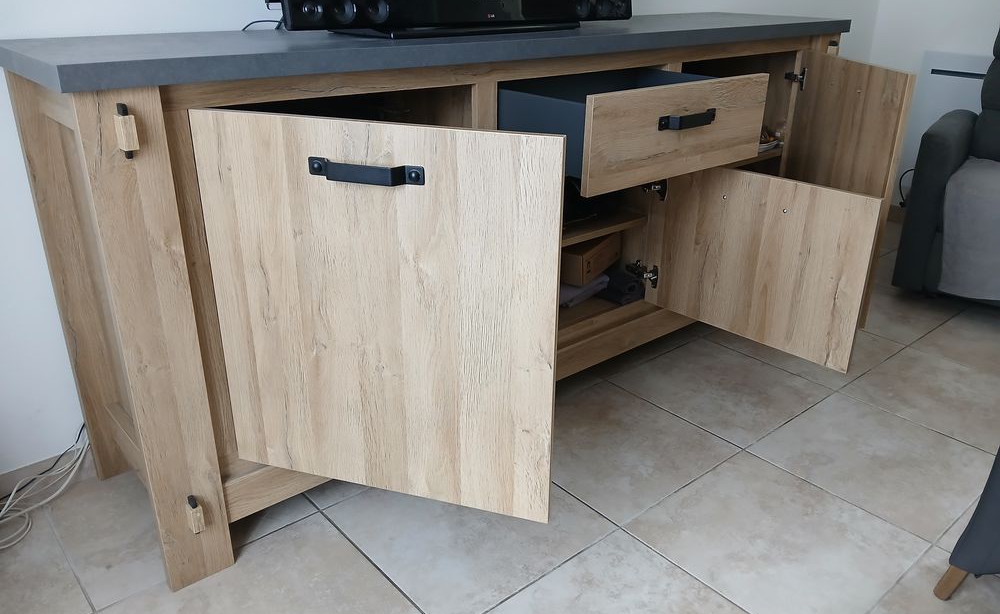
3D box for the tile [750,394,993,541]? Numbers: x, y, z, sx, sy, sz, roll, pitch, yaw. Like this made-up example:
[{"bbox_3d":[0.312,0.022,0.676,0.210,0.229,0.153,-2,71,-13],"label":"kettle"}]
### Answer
[{"bbox_3d":[0.917,0.367,1.830,0.450,0.010,0.446,-18,29,-37],"label":"tile"}]

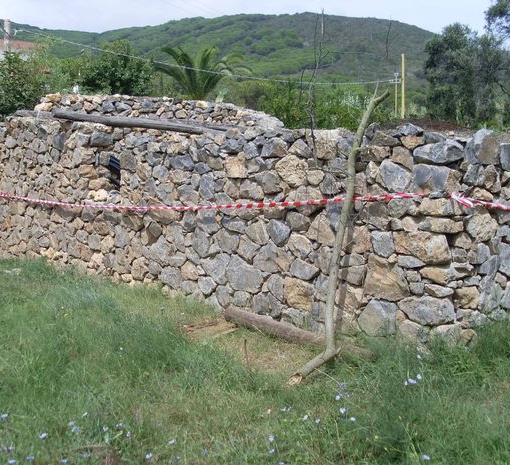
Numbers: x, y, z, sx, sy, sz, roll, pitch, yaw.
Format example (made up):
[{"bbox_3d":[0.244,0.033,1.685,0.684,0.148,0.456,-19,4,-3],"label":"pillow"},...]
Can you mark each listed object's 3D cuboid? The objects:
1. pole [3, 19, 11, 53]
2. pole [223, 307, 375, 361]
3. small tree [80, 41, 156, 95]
[{"bbox_3d":[-8.000,-4.222,22.165,0.200,5.400,0.200,0,3,0],"label":"pole"},{"bbox_3d":[0.431,1.081,7.325,1.910,0.165,0.165,10,9,37],"label":"pole"},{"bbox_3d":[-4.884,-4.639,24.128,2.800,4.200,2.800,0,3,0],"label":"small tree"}]

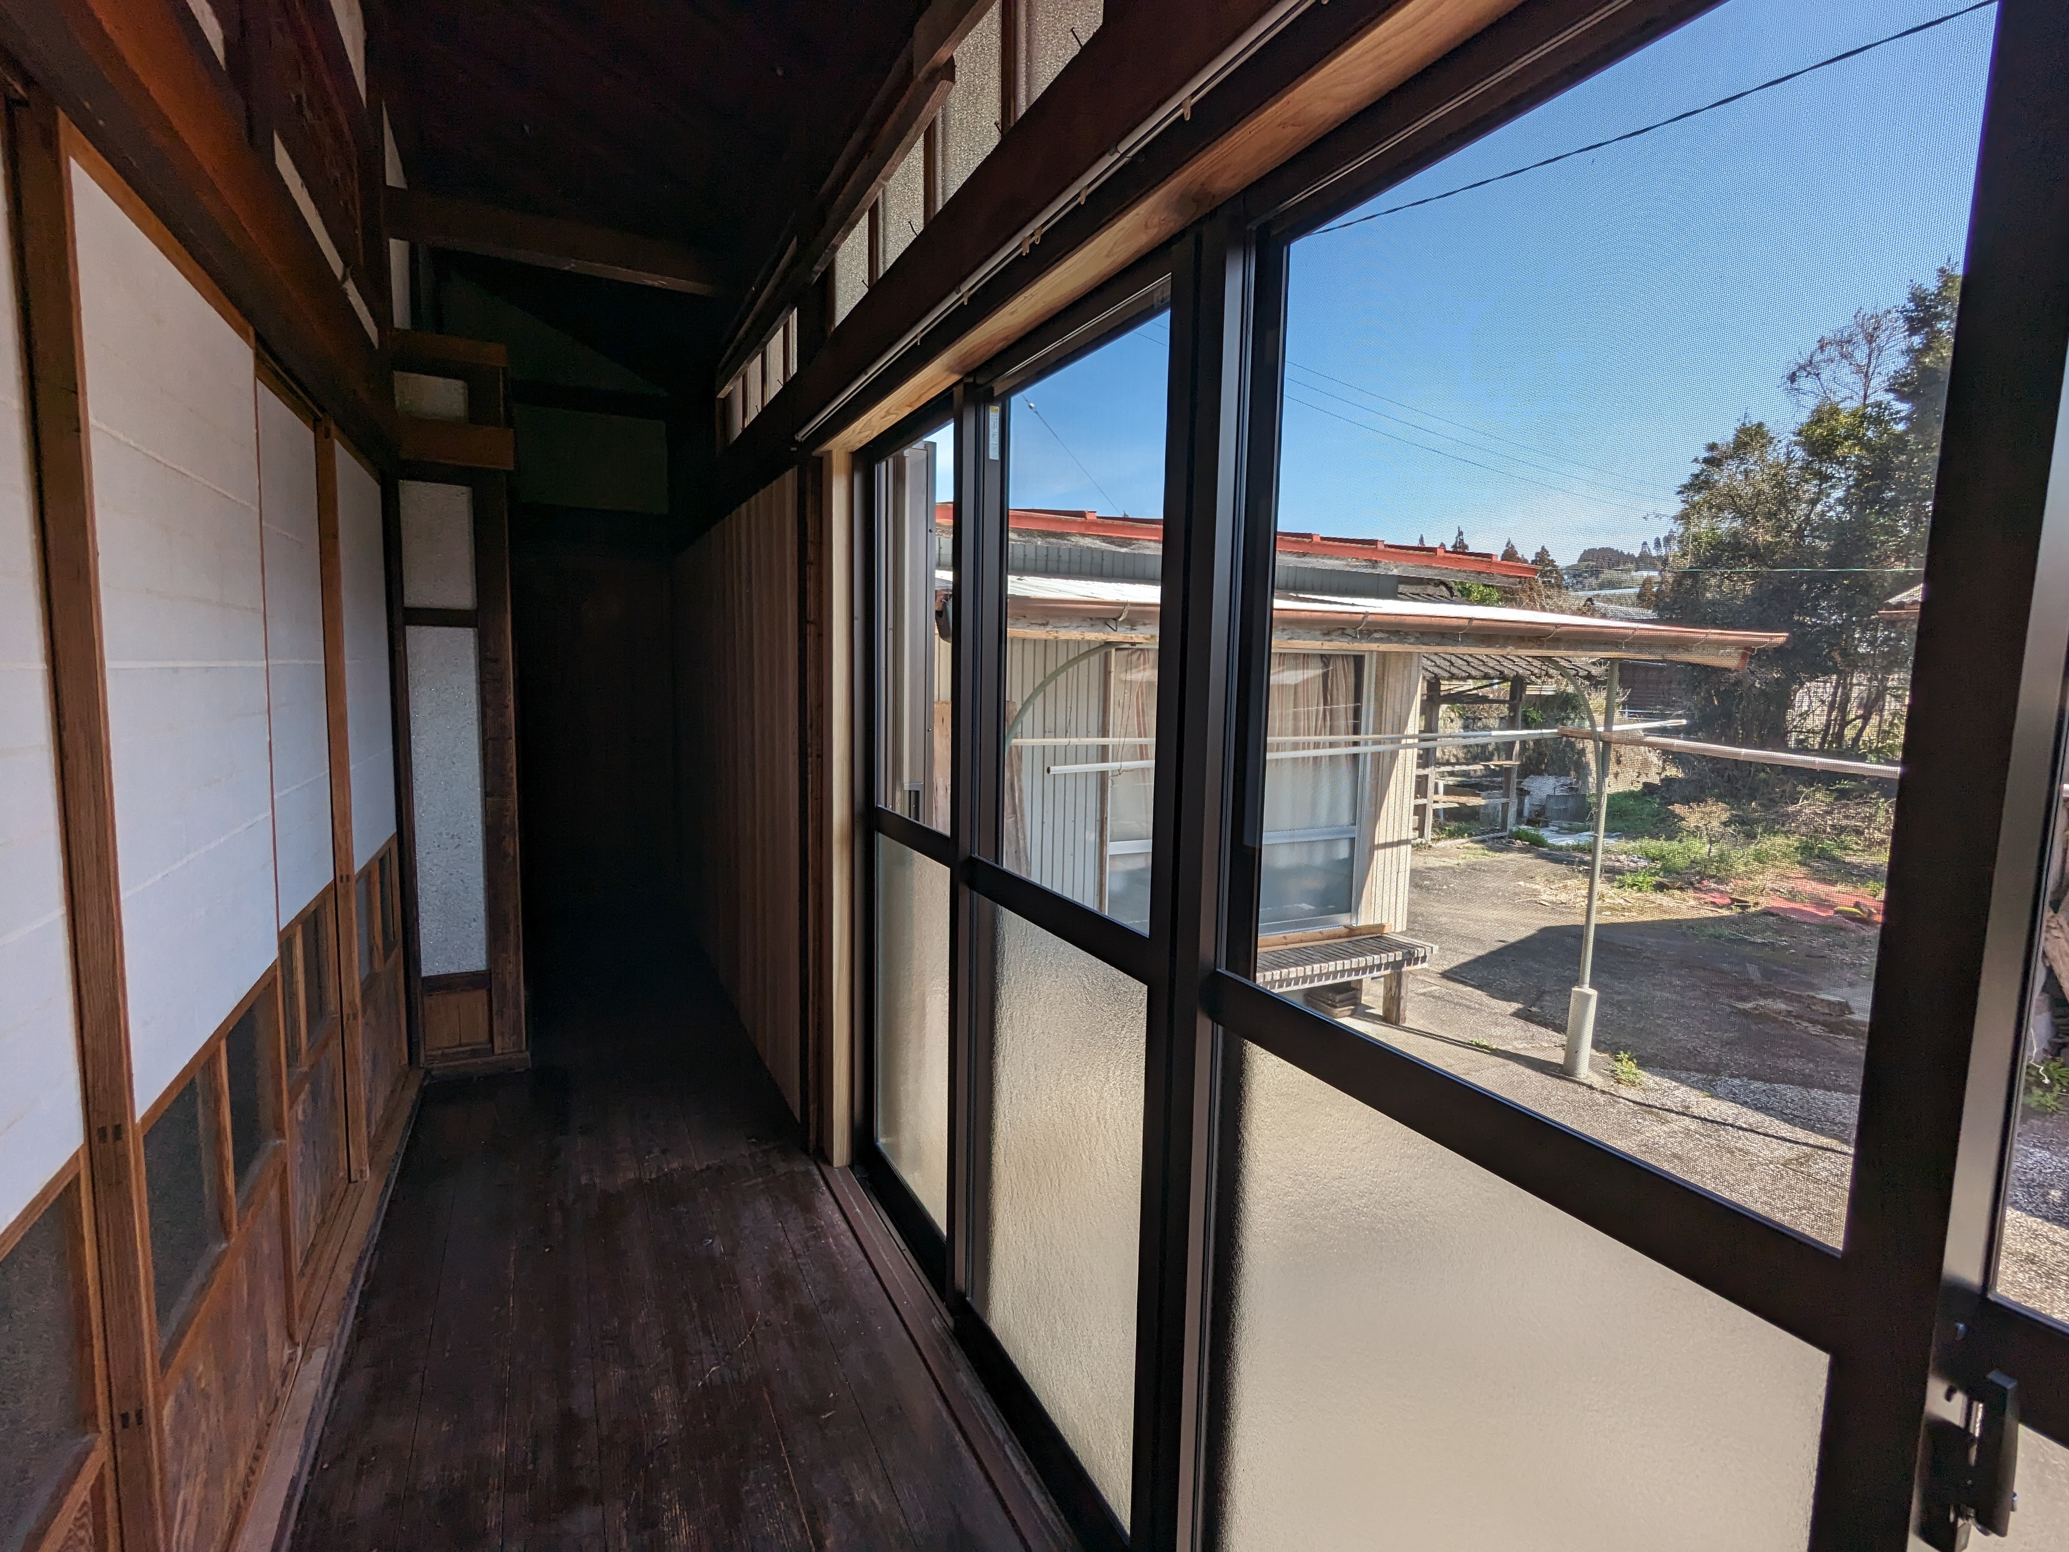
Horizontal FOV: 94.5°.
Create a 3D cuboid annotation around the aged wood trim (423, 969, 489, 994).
[{"bbox_3d":[-1.771,0.628,2.938,0.179,0.056,0.040,-2,7,-27],"label":"aged wood trim"}]

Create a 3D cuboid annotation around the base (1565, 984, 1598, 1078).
[{"bbox_3d":[2.501,1.167,4.380,0.114,0.383,0.114,-2,7,-27],"label":"base"}]

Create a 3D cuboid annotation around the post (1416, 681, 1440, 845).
[{"bbox_3d":[4.708,-0.202,11.437,0.112,1.961,0.112,-2,7,-27],"label":"post"}]

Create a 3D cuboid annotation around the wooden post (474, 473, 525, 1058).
[{"bbox_3d":[-1.663,-0.019,2.979,0.081,1.796,0.090,-2,7,-27],"label":"wooden post"}]

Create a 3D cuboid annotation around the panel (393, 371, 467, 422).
[{"bbox_3d":[-1.728,-1.082,2.747,0.173,0.119,0.020,-2,7,-27],"label":"panel"}]

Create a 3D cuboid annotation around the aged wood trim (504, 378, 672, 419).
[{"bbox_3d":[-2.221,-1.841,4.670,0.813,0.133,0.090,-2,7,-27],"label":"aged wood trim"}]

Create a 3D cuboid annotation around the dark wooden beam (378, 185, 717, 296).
[{"bbox_3d":[-1.448,-1.618,2.961,0.950,0.125,0.120,-1,7,-27],"label":"dark wooden beam"}]

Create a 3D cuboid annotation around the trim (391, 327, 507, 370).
[{"bbox_3d":[-1.661,-1.205,2.721,0.277,0.066,0.060,-2,7,-27],"label":"trim"}]

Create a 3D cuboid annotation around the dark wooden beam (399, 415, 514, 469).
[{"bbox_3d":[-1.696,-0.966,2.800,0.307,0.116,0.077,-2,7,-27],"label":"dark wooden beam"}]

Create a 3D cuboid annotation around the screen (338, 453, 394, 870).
[{"bbox_3d":[-1.755,-0.302,2.506,0.026,1.028,0.697,-2,7,-27],"label":"screen"}]

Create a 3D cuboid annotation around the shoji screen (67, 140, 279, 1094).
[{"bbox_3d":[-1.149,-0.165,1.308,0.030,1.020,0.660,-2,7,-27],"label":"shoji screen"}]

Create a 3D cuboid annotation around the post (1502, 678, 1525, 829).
[{"bbox_3d":[6.170,-0.302,12.336,0.112,2.031,0.112,-2,7,-27],"label":"post"}]

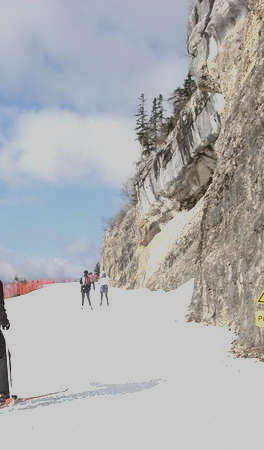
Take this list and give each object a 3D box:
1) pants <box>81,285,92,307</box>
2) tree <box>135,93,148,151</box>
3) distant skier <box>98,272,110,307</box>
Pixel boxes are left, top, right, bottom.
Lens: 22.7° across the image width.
[{"bbox_3d":[-2.210,3.425,32.000,0.520,1.050,0.450,0,-5,-2],"label":"pants"},{"bbox_3d":[0.865,-9.428,60.000,1.400,5.300,1.400,0,-5,0],"label":"tree"},{"bbox_3d":[-1.336,3.119,32.000,0.560,1.660,0.550,0,-5,-2],"label":"distant skier"}]

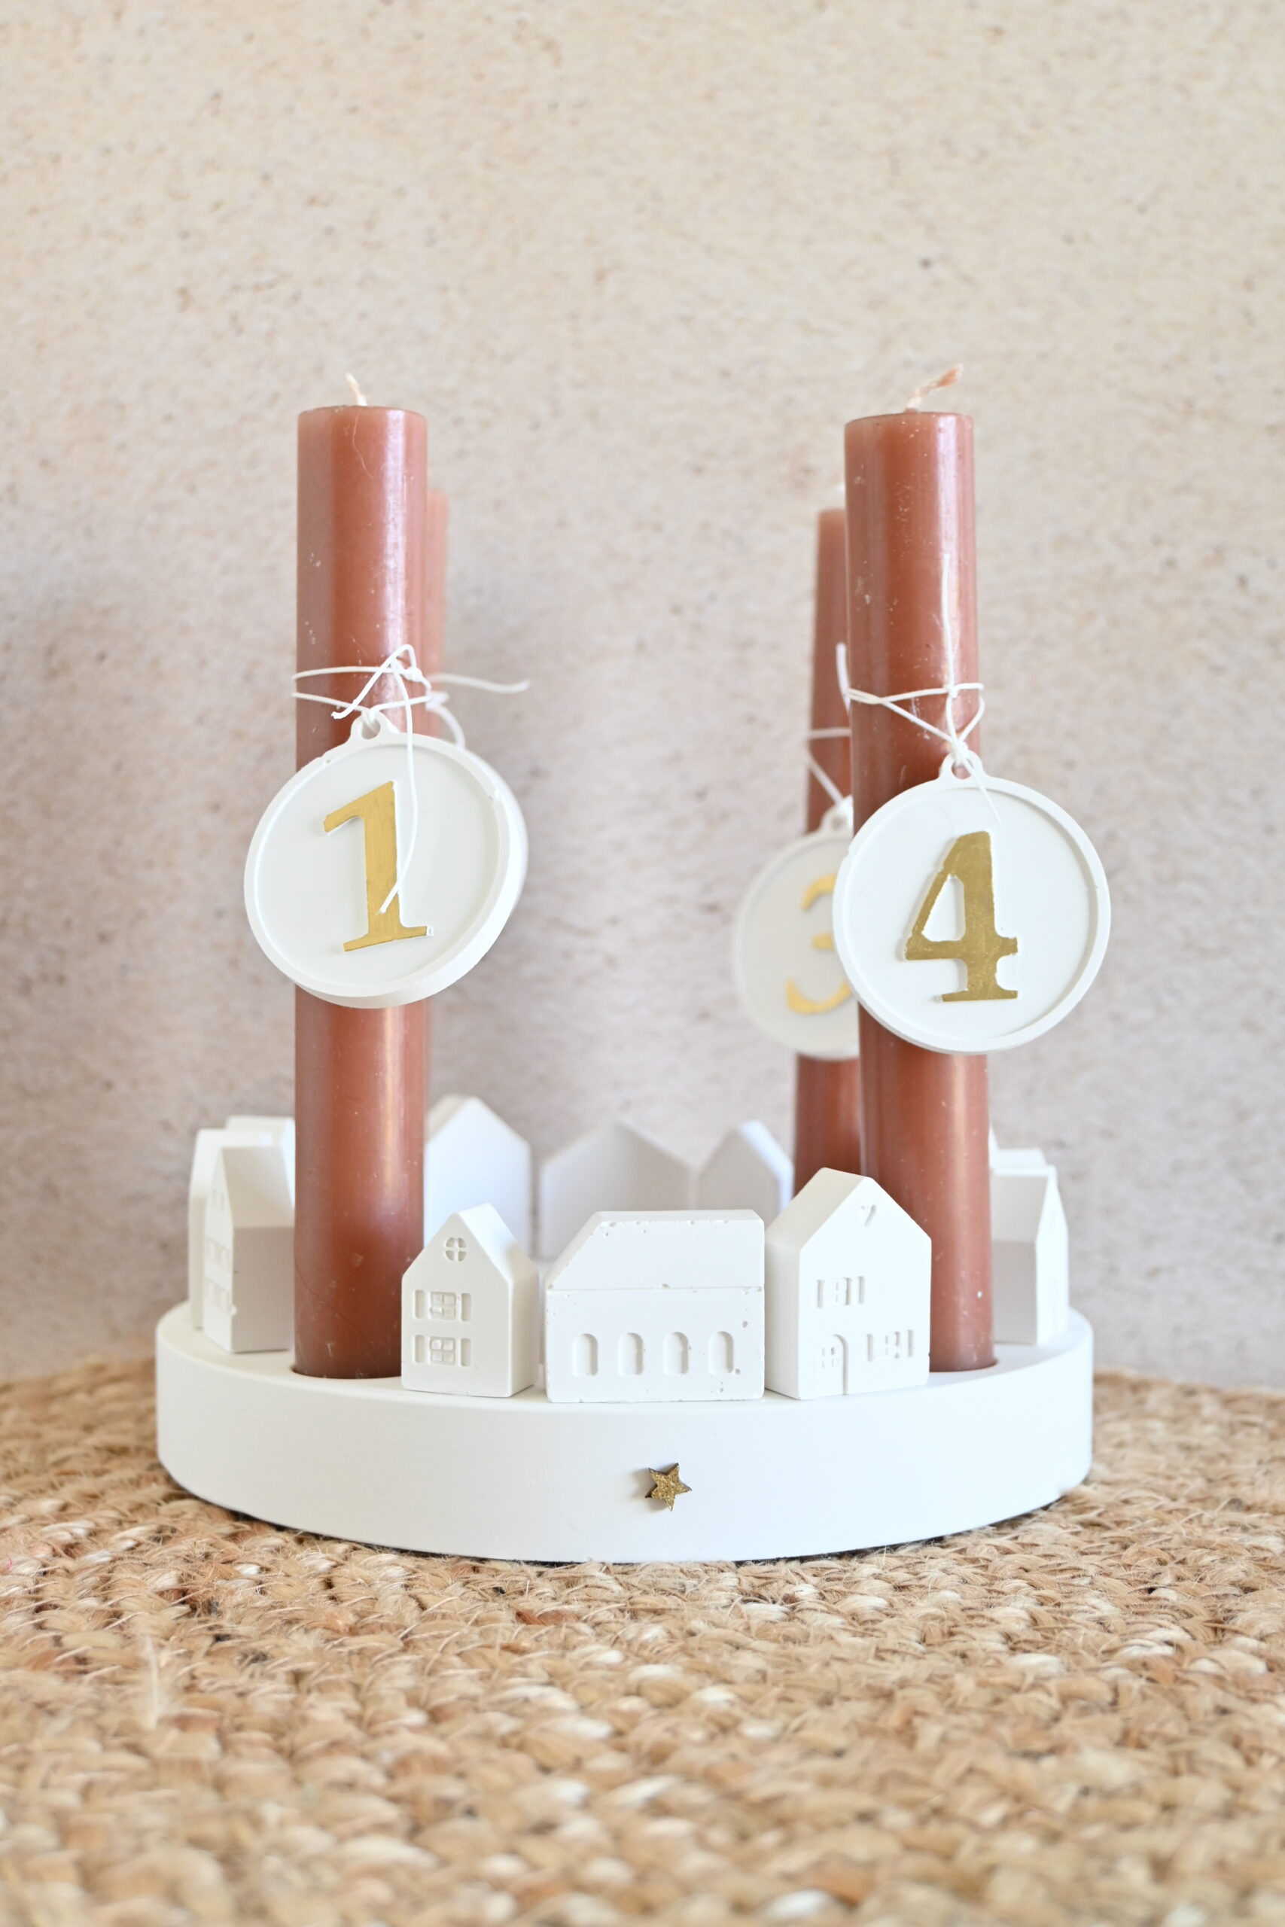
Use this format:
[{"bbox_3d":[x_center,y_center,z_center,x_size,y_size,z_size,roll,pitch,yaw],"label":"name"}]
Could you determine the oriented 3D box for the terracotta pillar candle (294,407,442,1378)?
[{"bbox_3d":[-0.052,-0.010,0.468,0.024,0.183,0.024,0,3,0],"label":"terracotta pillar candle"}]

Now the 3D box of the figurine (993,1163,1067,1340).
[{"bbox_3d":[0.075,0.057,0.497,0.012,0.034,0.021,1,3,25],"label":"figurine"}]

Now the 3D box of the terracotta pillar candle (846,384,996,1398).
[{"bbox_3d":[0.051,-0.011,0.470,0.024,0.182,0.024,-1,3,0],"label":"terracotta pillar candle"}]

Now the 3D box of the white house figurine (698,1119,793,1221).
[{"bbox_3d":[0.026,0.053,0.602,0.021,0.033,0.012,1,3,25],"label":"white house figurine"}]

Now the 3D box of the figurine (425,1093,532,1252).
[{"bbox_3d":[-0.042,0.050,0.600,0.027,0.039,0.012,-2,3,-27],"label":"figurine"}]

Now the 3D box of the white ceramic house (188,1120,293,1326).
[{"bbox_3d":[-0.086,0.054,0.526,0.012,0.039,0.026,0,3,0],"label":"white ceramic house"}]

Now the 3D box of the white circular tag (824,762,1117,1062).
[{"bbox_3d":[0.059,-0.011,0.453,0.050,0.054,0.006,-4,-10,-4],"label":"white circular tag"}]

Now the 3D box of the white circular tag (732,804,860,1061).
[{"bbox_3d":[0.046,-0.005,0.566,0.050,0.054,0.006,-2,-7,9],"label":"white circular tag"}]

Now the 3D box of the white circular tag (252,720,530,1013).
[{"bbox_3d":[-0.047,-0.019,0.451,0.050,0.054,0.006,-11,-22,13],"label":"white circular tag"}]

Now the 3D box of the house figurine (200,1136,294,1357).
[{"bbox_3d":[-0.078,0.055,0.497,0.012,0.039,0.026,-1,3,-22],"label":"house figurine"}]

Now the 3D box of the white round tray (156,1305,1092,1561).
[{"bbox_3d":[-0.002,0.086,0.528,0.194,0.026,0.194,0,3,0],"label":"white round tray"}]

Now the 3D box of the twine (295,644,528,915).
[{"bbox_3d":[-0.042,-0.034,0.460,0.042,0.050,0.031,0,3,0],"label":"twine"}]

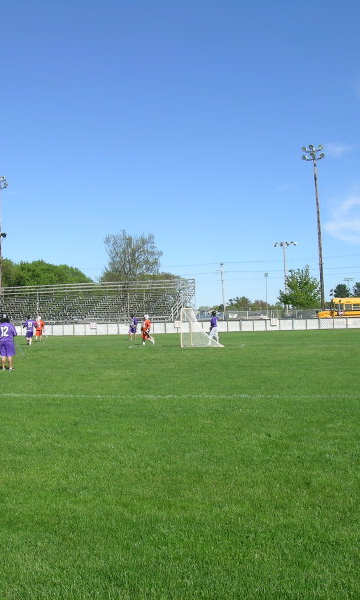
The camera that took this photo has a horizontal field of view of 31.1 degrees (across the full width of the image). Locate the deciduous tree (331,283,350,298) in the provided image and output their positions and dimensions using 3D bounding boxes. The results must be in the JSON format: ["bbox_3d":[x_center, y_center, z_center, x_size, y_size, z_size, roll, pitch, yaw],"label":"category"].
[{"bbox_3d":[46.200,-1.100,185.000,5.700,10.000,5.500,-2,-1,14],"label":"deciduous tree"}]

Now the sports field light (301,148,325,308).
[{"bbox_3d":[15.300,-7.200,72.000,2.600,20.100,1.100,-2,-1,14],"label":"sports field light"}]

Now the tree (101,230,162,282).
[{"bbox_3d":[-7.300,-3.100,98.000,9.400,14.700,8.800,-2,-1,-4],"label":"tree"}]

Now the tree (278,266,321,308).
[{"bbox_3d":[14.100,-0.400,76.000,5.000,7.100,4.800,-2,-1,11],"label":"tree"}]

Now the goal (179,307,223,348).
[{"bbox_3d":[1.280,1.350,32.000,2.050,1.860,1.880,-2,-1,17],"label":"goal"}]

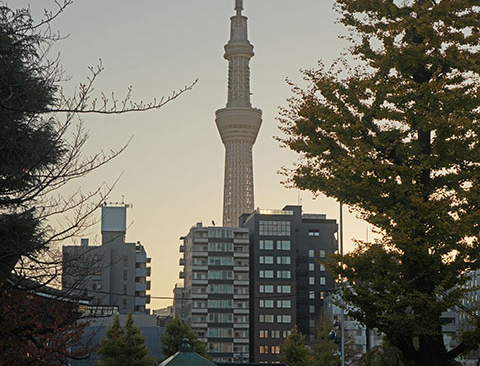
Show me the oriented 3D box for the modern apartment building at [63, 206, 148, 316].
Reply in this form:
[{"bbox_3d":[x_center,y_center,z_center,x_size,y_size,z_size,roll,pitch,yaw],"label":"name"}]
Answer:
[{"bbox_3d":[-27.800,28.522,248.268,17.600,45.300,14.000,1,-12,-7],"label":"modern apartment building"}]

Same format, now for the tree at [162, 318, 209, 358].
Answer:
[{"bbox_3d":[-5.100,18.457,113.594,5.600,11.700,5.600,0,-11,0],"label":"tree"}]

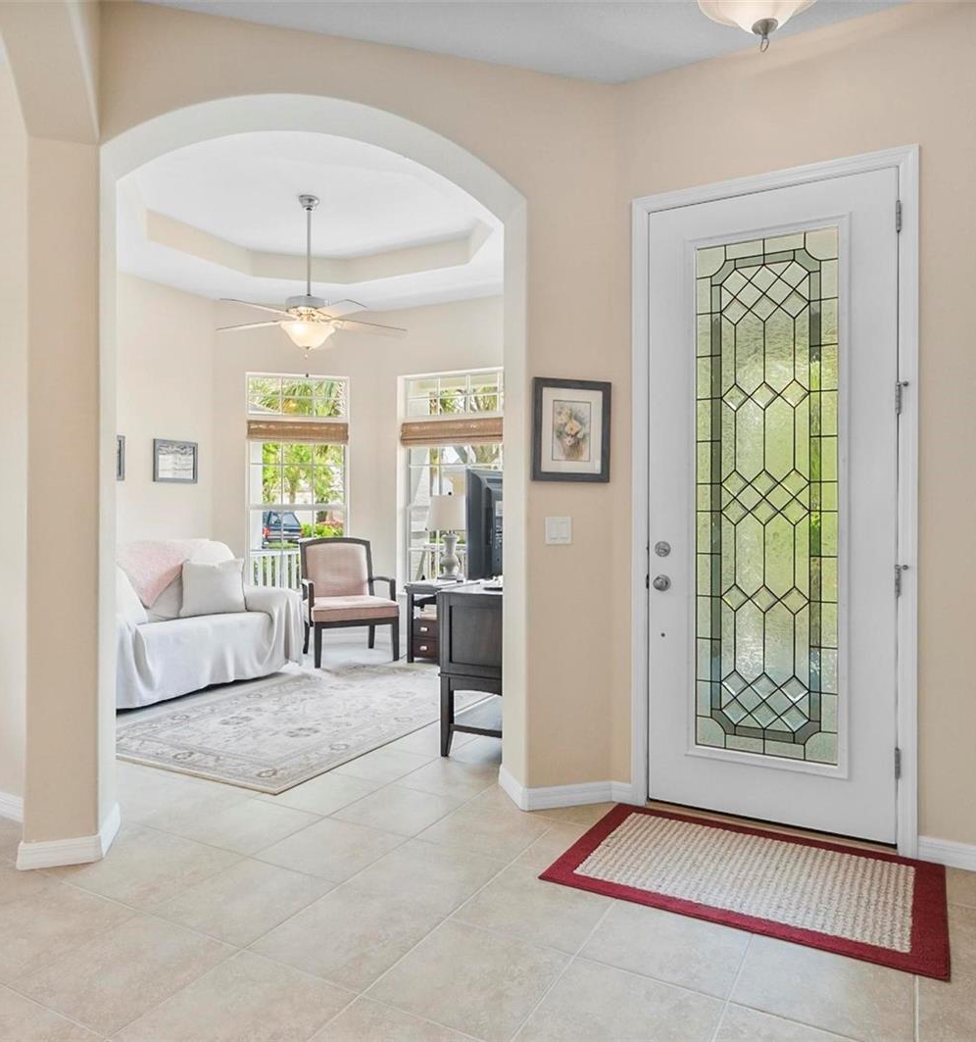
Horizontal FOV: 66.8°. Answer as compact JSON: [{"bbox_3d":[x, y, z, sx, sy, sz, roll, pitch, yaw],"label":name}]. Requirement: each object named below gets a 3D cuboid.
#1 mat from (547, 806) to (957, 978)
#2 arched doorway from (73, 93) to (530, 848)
[{"bbox_3d":[0.868,1.179,2.479,1.149,0.016,0.712,1,1,27],"label":"mat"},{"bbox_3d":[-0.636,-0.201,2.949,1.584,2.760,0.310,0,1,-16],"label":"arched doorway"}]

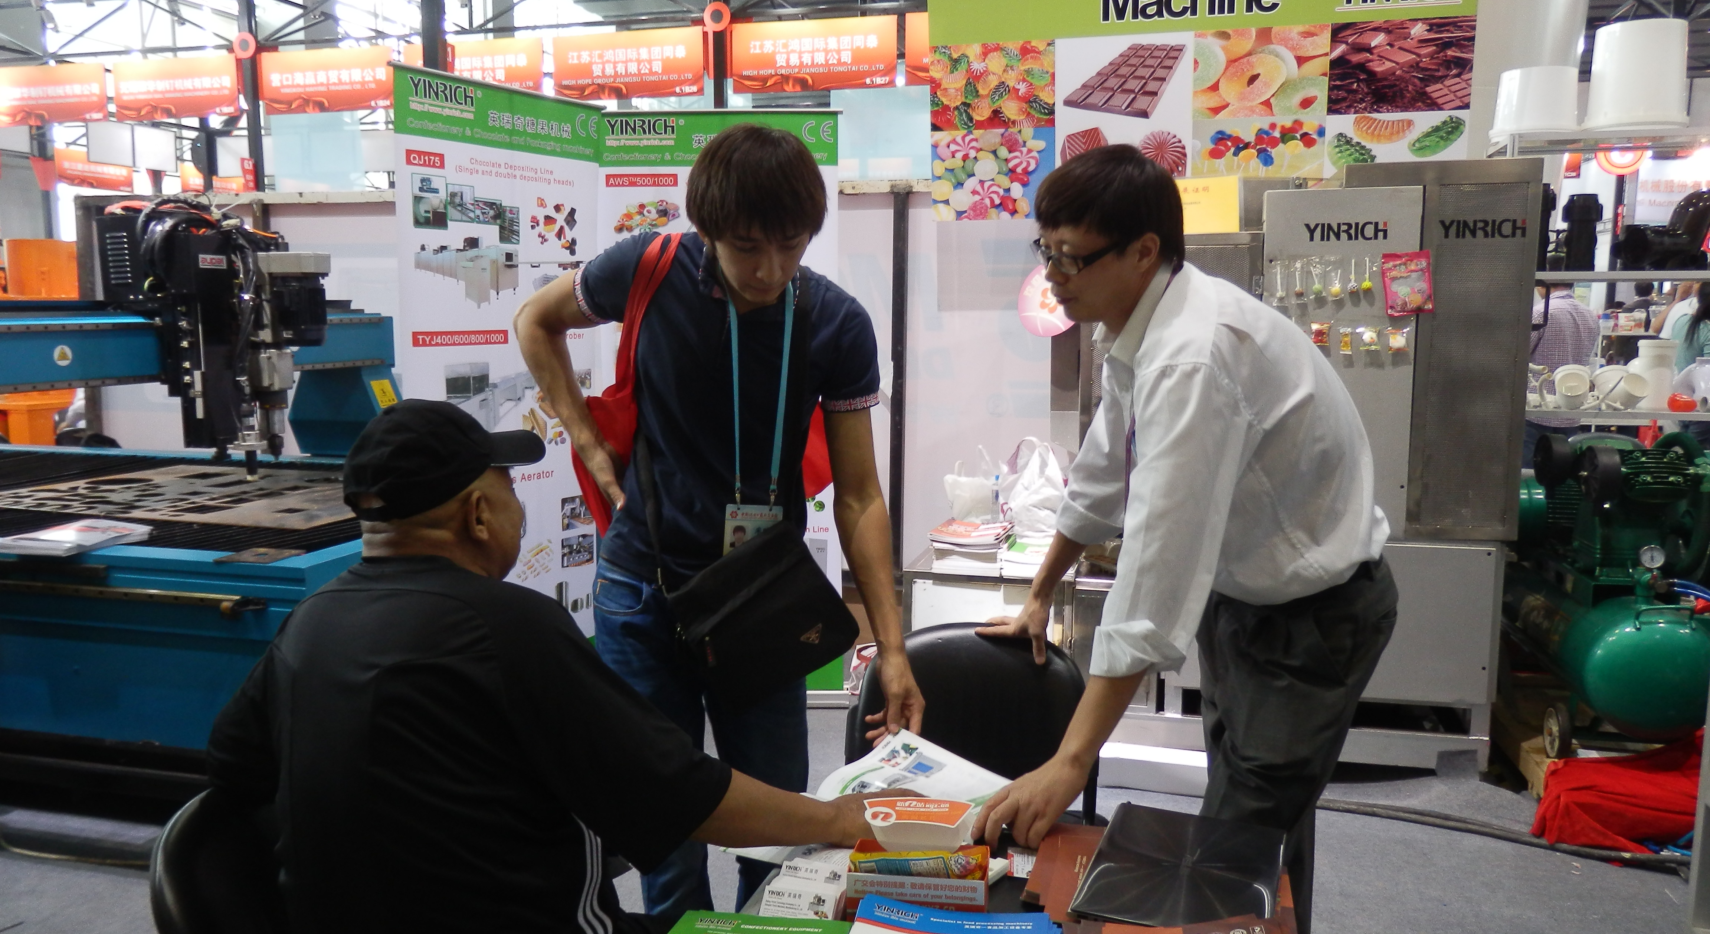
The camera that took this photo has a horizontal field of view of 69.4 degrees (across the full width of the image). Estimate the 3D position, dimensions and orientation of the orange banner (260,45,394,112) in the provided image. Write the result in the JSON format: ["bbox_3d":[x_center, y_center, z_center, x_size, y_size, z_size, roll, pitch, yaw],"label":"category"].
[{"bbox_3d":[-5.661,-4.152,13.307,1.634,0.638,0.060,2,7,15],"label":"orange banner"}]

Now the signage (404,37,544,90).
[{"bbox_3d":[-3.968,-4.086,12.848,1.634,0.638,0.060,2,7,15],"label":"signage"}]

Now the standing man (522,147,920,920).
[{"bbox_3d":[-0.222,0.309,1.983,0.630,1.670,0.500,-1,7,-8],"label":"standing man"}]

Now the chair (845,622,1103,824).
[{"bbox_3d":[0.206,0.725,2.144,0.490,0.810,0.560,1,7,3],"label":"chair"}]

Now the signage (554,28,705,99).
[{"bbox_3d":[-2.276,-4.021,12.388,1.634,0.638,0.060,2,7,15],"label":"signage"}]

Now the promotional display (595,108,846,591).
[{"bbox_3d":[-0.460,-0.157,4.213,0.830,2.050,0.120,1,7,2],"label":"promotional display"}]

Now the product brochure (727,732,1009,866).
[{"bbox_3d":[0.013,0.450,1.667,0.380,0.070,0.270,3,24,-1],"label":"product brochure"}]

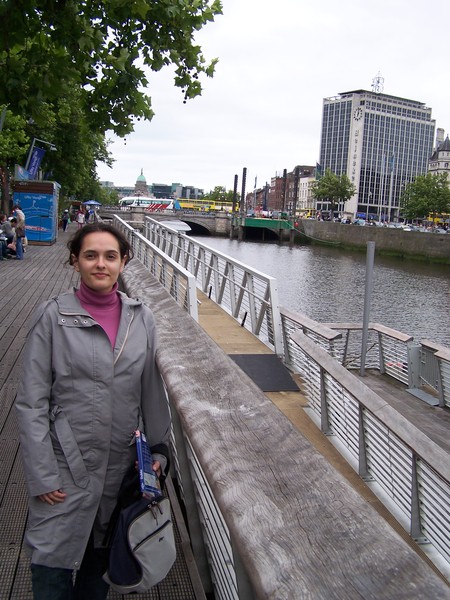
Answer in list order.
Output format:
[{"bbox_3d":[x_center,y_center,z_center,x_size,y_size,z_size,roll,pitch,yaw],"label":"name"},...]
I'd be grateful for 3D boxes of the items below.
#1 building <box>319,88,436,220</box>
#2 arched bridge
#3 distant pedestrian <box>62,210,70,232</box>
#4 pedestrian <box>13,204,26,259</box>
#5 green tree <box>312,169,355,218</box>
[{"bbox_3d":[52.471,-46.774,228.412,36.000,43.000,18.300,-2,8,-32],"label":"building"},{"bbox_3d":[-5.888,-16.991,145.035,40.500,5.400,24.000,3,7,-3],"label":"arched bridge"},{"bbox_3d":[-12.057,-6.030,50.245,0.520,1.680,0.420,2,7,-8],"label":"distant pedestrian"},{"bbox_3d":[-6.562,-2.152,21.039,0.370,1.720,0.480,3,7,0],"label":"pedestrian"},{"bbox_3d":[24.154,-23.592,148.000,9.200,11.800,9.200,3,7,0],"label":"green tree"}]

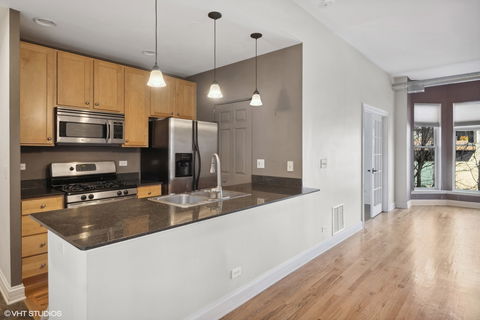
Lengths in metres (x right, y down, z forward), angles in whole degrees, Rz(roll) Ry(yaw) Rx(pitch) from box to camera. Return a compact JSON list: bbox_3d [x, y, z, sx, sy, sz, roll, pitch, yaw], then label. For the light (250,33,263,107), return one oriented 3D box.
[{"bbox_3d":[0.181,-0.969,2.880,0.140,0.773,0.140,0,1,0],"label":"light"}]

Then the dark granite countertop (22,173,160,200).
[{"bbox_3d":[-1.786,0.295,3.291,0.680,0.145,1.520,1,2,42],"label":"dark granite countertop"}]

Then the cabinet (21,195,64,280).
[{"bbox_3d":[-2.178,0.780,2.863,0.640,0.800,0.360,1,2,42],"label":"cabinet"}]

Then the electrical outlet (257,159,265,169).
[{"bbox_3d":[0.273,0.049,3.520,0.116,0.116,0.012,1,2,42],"label":"electrical outlet"}]

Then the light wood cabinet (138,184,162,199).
[{"bbox_3d":[-1.407,0.746,3.704,0.640,0.800,0.340,1,2,42],"label":"light wood cabinet"}]

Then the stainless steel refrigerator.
[{"bbox_3d":[-0.920,0.318,4.088,0.820,1.785,0.875,1,2,42],"label":"stainless steel refrigerator"}]

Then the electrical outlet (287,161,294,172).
[{"bbox_3d":[0.605,0.073,3.200,0.072,0.116,0.012,1,2,42],"label":"electrical outlet"}]

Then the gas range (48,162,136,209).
[{"bbox_3d":[-1.780,0.643,3.282,0.700,1.200,0.760,1,2,42],"label":"gas range"}]

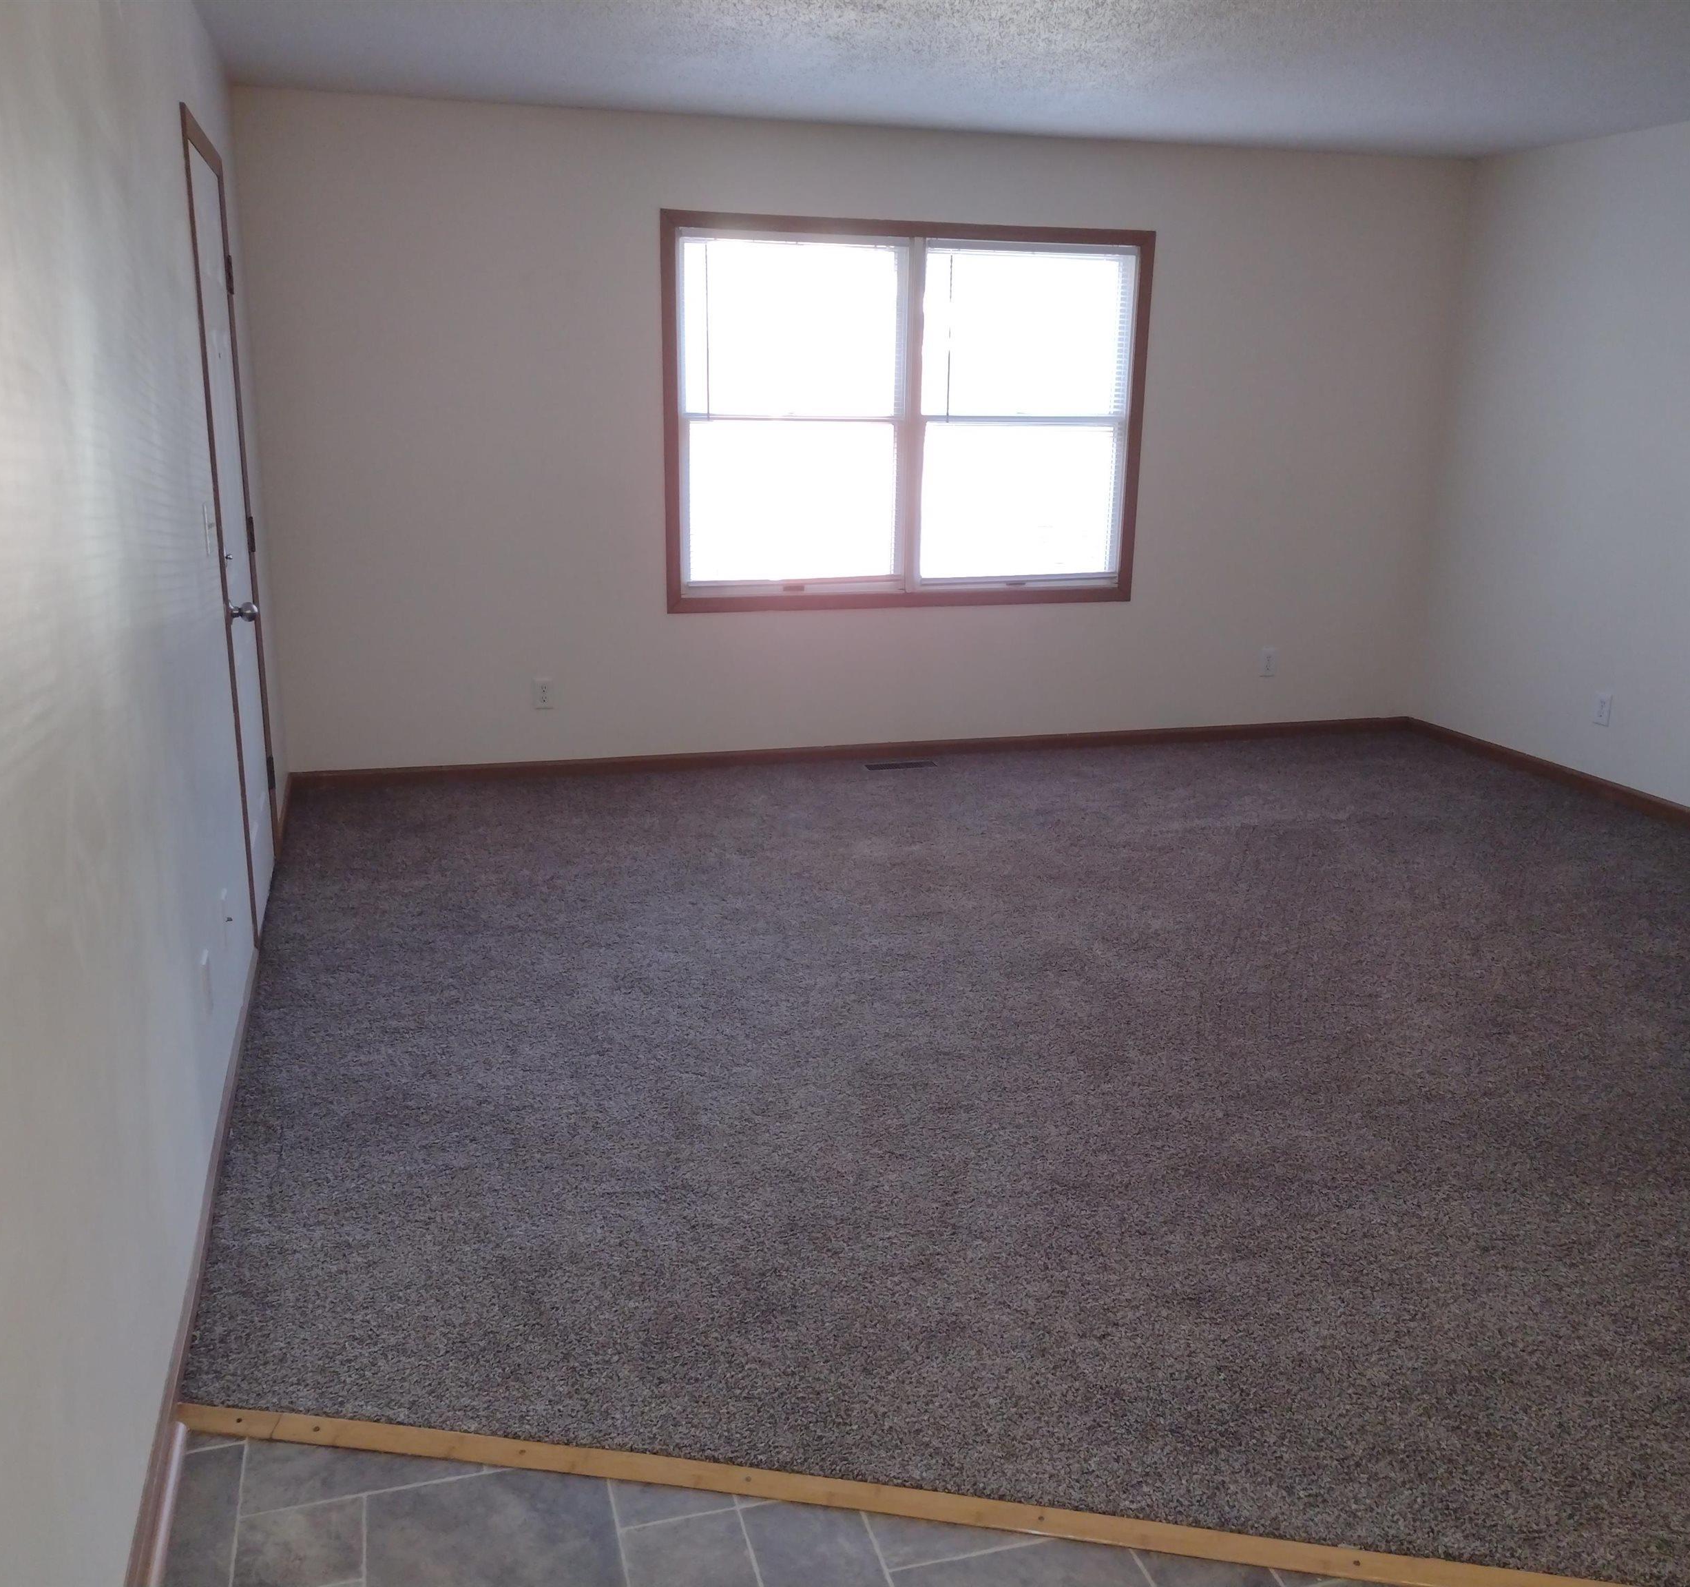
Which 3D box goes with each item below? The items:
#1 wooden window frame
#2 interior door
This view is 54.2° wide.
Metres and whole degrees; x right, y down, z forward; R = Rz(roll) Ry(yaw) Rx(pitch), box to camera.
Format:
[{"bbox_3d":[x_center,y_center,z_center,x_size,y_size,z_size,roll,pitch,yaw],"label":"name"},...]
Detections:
[{"bbox_3d":[0.261,-1.470,6.484,1.969,1.474,0.100,-3,15,-15],"label":"wooden window frame"},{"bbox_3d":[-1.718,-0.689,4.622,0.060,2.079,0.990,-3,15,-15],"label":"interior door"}]

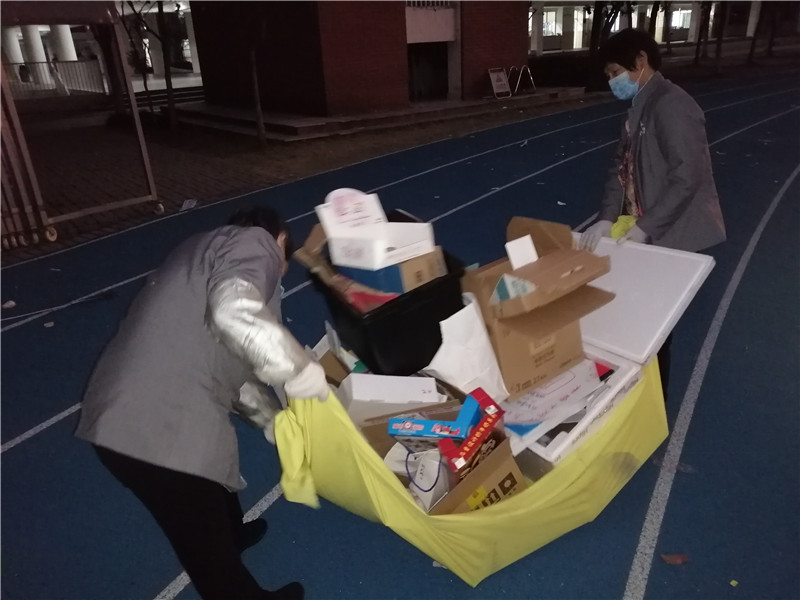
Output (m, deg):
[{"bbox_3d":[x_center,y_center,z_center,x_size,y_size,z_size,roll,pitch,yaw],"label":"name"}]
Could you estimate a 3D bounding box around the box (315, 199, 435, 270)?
[{"bbox_3d":[-0.073,-0.251,2.212,0.290,0.200,0.250,-21,21,-38],"label":"box"}]

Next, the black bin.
[{"bbox_3d":[-0.036,0.008,2.285,0.420,0.290,0.370,-27,40,-23],"label":"black bin"}]

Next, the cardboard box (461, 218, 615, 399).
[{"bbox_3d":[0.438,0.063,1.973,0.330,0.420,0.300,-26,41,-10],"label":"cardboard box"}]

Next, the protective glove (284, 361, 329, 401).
[{"bbox_3d":[-0.266,0.229,1.690,0.125,0.100,0.100,-16,27,-28],"label":"protective glove"}]

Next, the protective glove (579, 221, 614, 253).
[{"bbox_3d":[0.755,-0.245,2.320,0.115,0.115,0.095,-16,27,-28],"label":"protective glove"}]

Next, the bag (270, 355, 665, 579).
[{"bbox_3d":[0.190,0.401,2.088,1.240,0.580,0.880,-16,26,-27],"label":"bag"}]

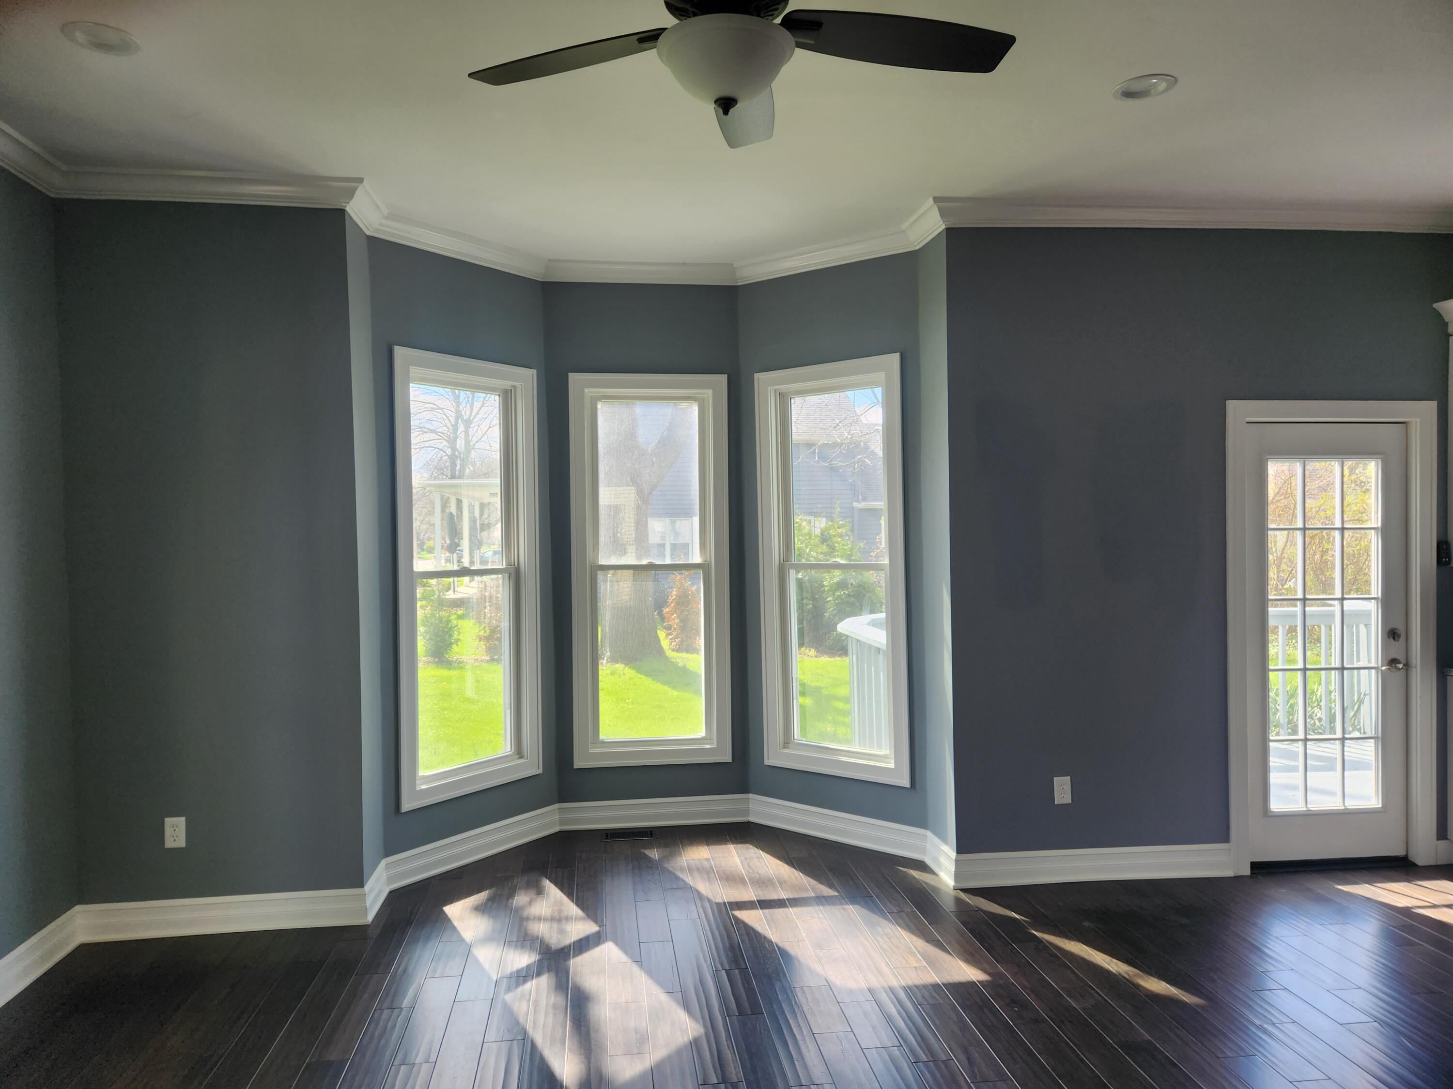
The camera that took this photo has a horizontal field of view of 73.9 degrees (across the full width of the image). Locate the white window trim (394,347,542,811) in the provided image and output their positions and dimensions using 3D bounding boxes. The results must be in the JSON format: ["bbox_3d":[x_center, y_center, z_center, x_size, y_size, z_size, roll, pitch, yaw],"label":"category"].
[{"bbox_3d":[-1.238,0.159,4.694,0.070,2.098,0.849,0,1,37],"label":"white window trim"}]

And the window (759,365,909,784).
[{"bbox_3d":[0.545,0.129,4.996,0.872,2.126,0.100,0,1,38],"label":"window"}]

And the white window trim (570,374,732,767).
[{"bbox_3d":[-0.403,0.138,5.195,0.849,2.098,0.070,-1,1,-7],"label":"white window trim"}]

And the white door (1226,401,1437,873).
[{"bbox_3d":[2.780,0.423,4.452,0.994,2.154,0.110,-1,1,-4],"label":"white door"}]

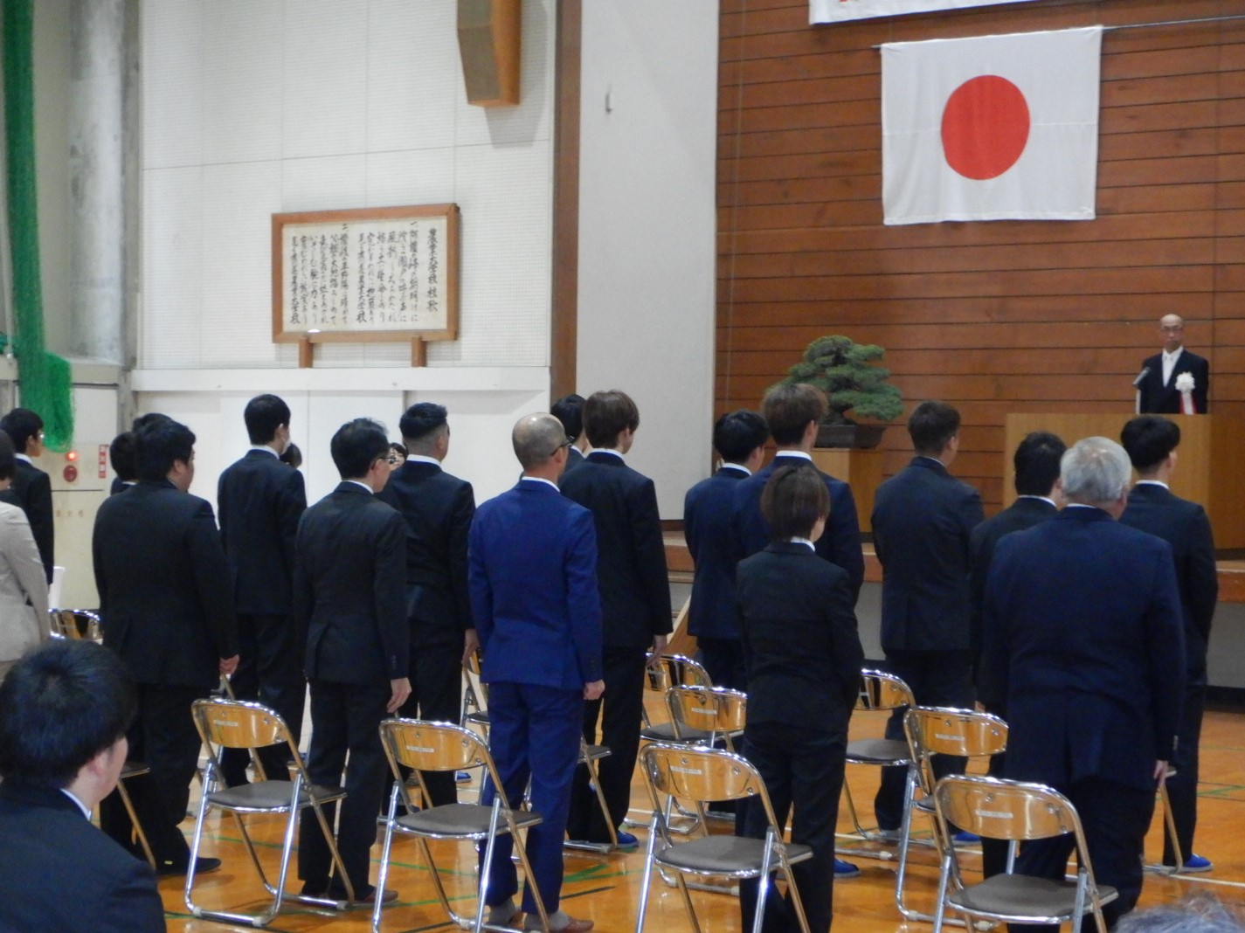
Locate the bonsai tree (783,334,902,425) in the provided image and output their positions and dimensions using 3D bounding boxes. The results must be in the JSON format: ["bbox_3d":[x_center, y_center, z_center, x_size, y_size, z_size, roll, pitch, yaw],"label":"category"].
[{"bbox_3d":[1.694,-0.664,16.823,0.900,0.700,0.740,1,1,33],"label":"bonsai tree"}]

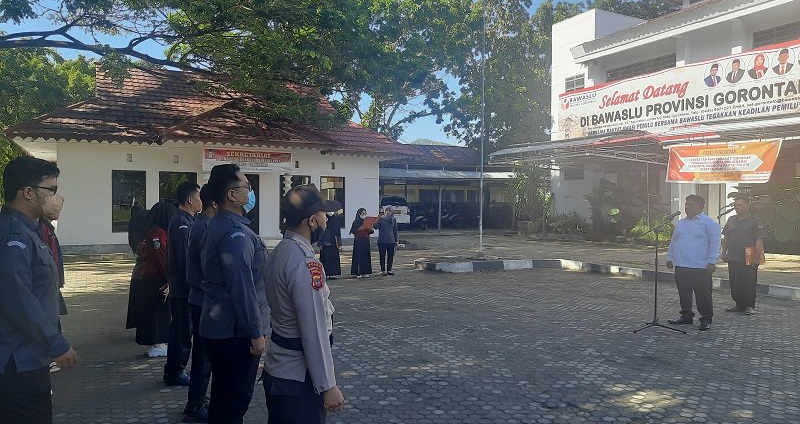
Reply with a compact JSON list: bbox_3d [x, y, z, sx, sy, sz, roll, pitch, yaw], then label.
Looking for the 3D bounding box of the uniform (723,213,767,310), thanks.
[{"bbox_3d":[4.980,0.730,8.390,0.350,1.380,0.580,0,0,-37],"label":"uniform"}]

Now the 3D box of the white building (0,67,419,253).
[{"bbox_3d":[-8.400,-2.300,25.600,15.000,7.500,11.500,0,0,-33],"label":"white building"}]

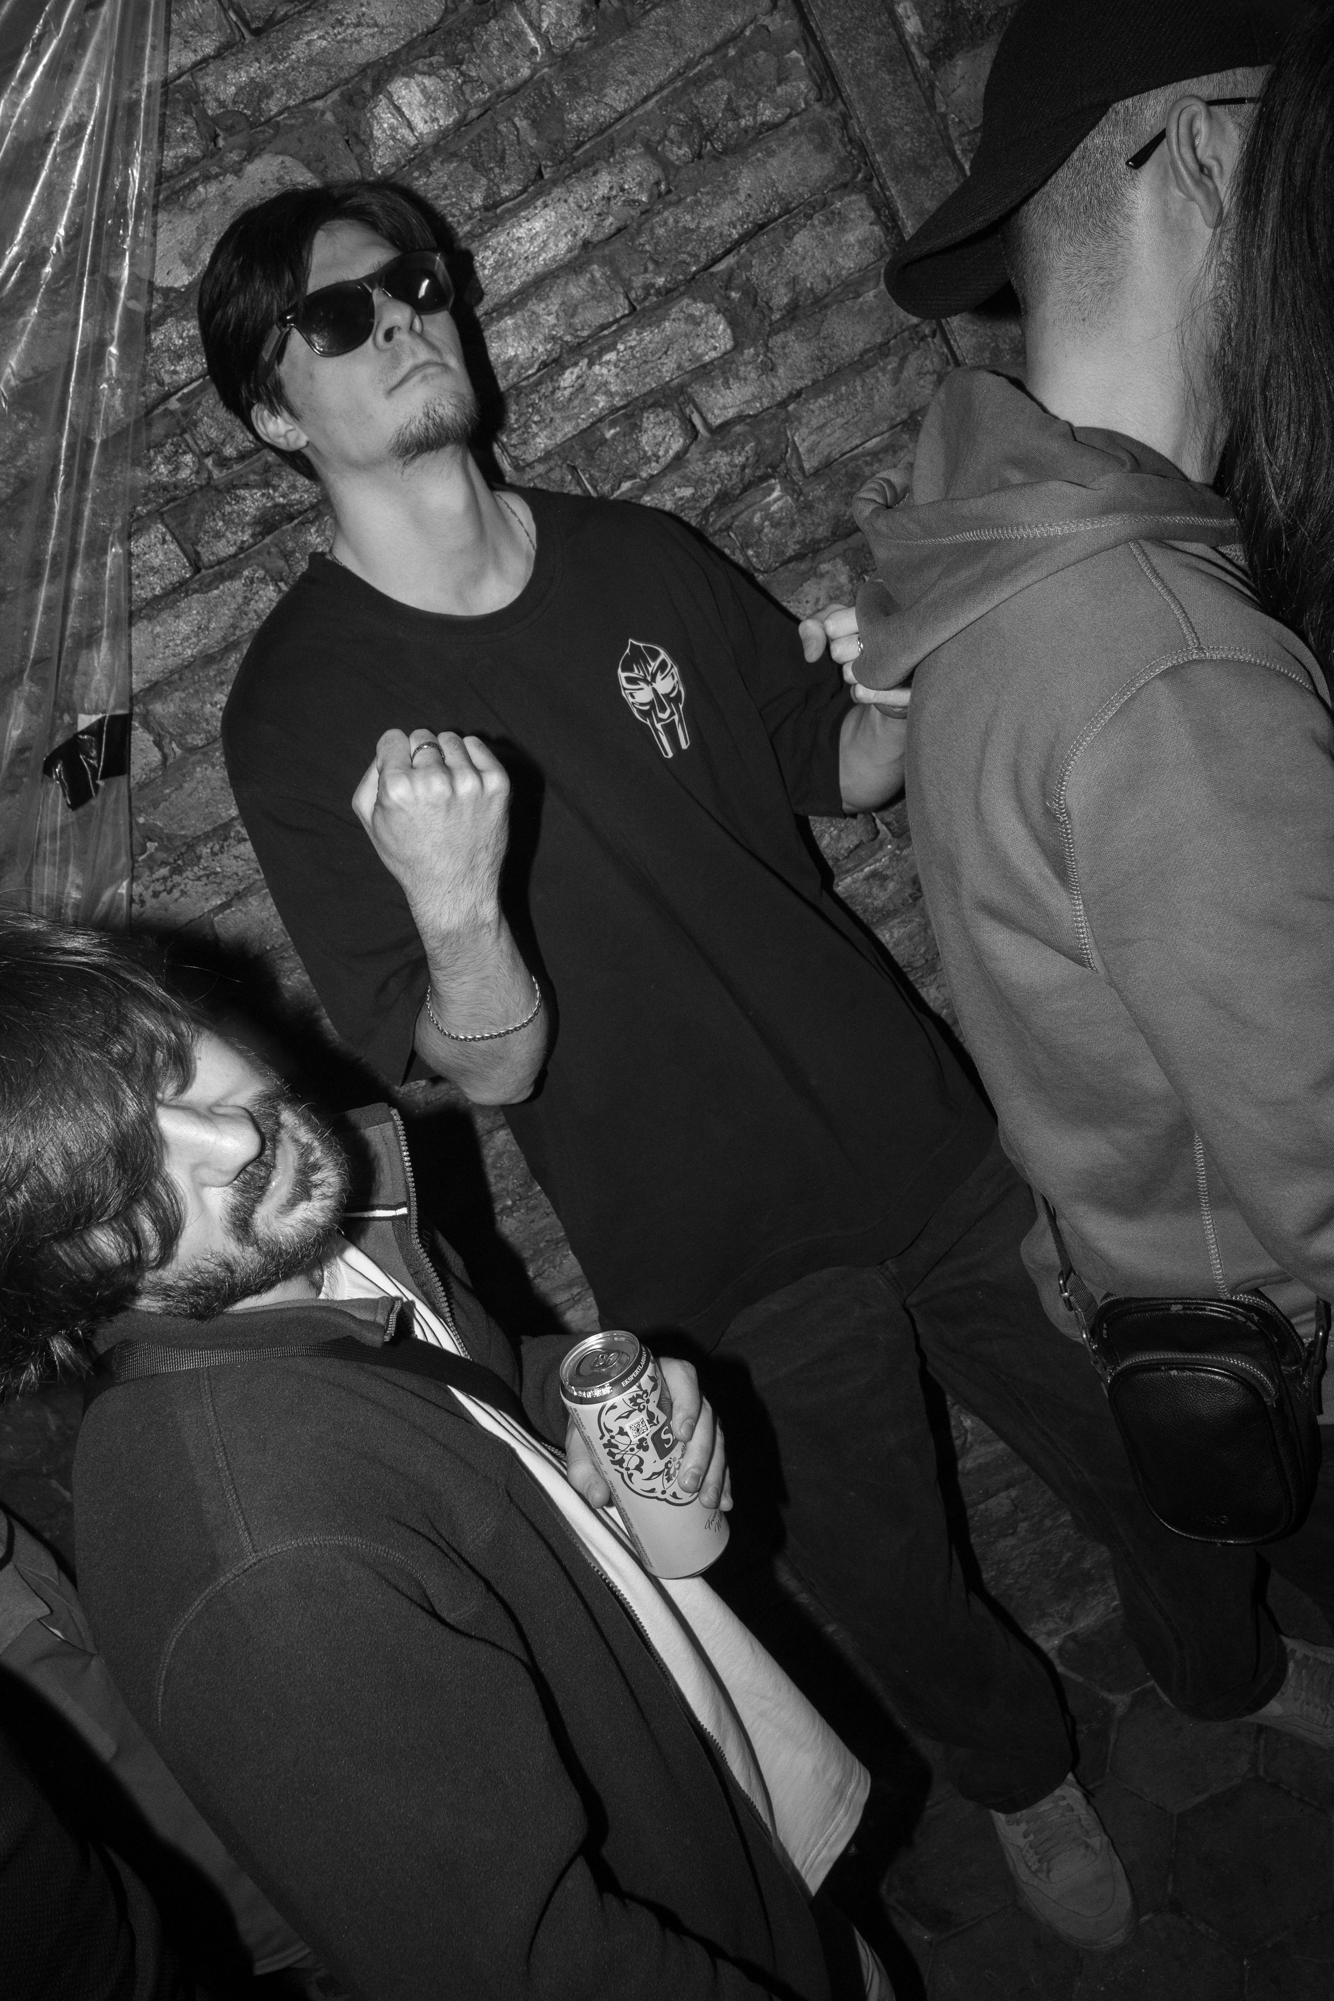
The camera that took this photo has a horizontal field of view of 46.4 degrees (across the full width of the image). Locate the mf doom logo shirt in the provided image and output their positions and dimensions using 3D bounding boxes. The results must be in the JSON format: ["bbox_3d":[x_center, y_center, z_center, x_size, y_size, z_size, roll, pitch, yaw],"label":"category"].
[{"bbox_3d":[-0.050,-0.087,1.409,0.540,0.760,0.320,-30,18,0],"label":"mf doom logo shirt"}]

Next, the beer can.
[{"bbox_3d":[-0.013,0.303,1.032,0.066,0.168,0.066,-19,24,9],"label":"beer can"}]

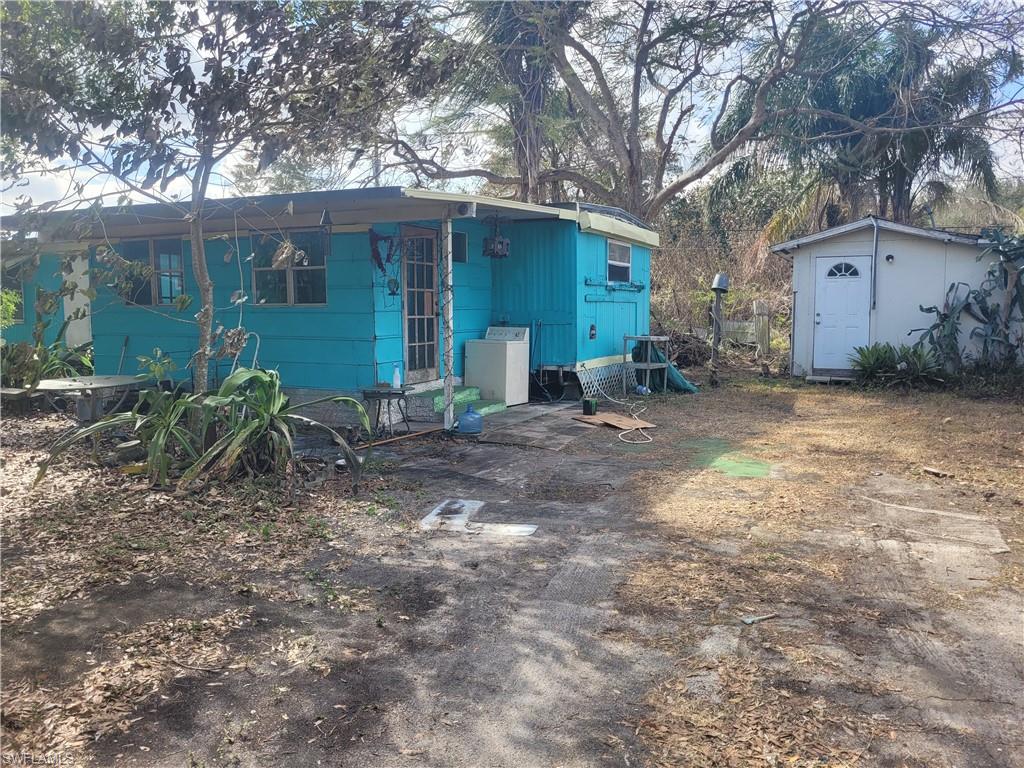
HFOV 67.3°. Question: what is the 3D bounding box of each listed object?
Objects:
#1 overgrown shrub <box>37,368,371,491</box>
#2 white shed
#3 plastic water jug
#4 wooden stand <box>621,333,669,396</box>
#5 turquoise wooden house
[{"bbox_3d":[-2.737,0.327,6.816,2.600,0.930,1.500,-2,6,-22],"label":"overgrown shrub"},{"bbox_3d":[7.059,-1.599,14.606,3.750,2.790,3.400,3,6,26],"label":"white shed"},{"bbox_3d":[-0.467,0.367,8.635,0.270,0.320,0.270,0,6,0],"label":"plastic water jug"},{"bbox_3d":[2.066,-0.305,11.855,0.400,0.920,0.820,3,6,28],"label":"wooden stand"},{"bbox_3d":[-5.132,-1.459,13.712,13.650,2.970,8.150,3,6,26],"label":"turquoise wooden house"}]

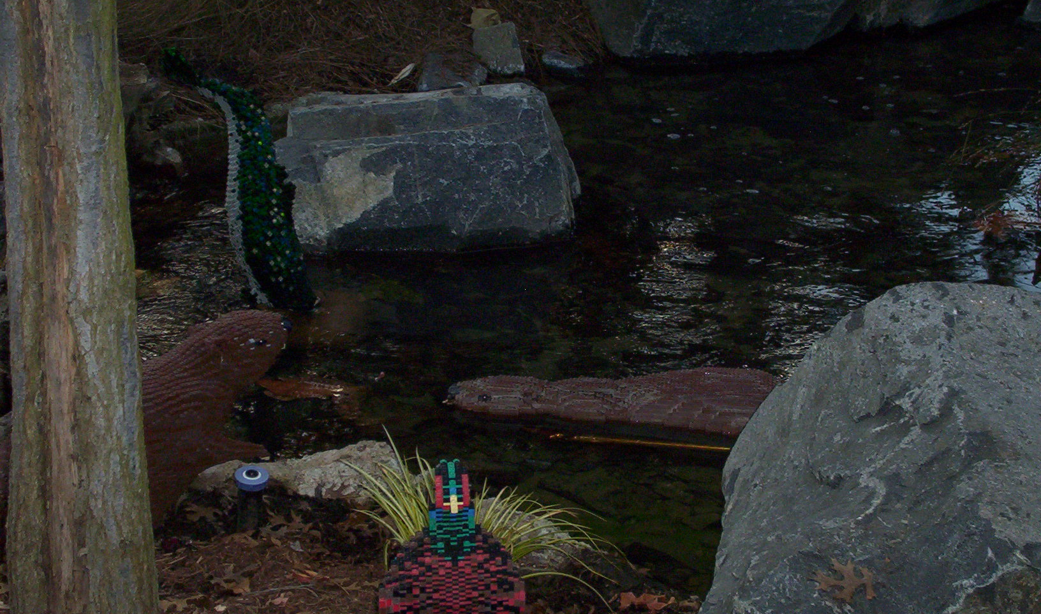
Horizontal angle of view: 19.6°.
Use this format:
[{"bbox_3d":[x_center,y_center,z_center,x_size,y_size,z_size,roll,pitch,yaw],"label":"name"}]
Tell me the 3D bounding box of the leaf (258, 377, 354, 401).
[{"bbox_3d":[-0.409,0.157,5.750,0.175,0.022,0.085,4,19,10],"label":"leaf"}]

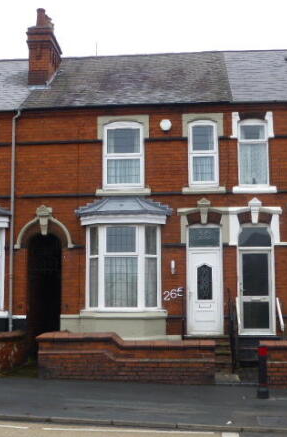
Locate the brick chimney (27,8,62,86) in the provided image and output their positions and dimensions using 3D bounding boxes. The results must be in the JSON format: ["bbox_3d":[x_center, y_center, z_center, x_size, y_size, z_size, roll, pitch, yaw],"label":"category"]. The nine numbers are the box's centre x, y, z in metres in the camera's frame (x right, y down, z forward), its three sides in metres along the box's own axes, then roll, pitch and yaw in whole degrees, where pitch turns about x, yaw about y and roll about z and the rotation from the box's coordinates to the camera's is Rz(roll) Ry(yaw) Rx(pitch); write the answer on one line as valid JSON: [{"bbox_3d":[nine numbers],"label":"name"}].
[{"bbox_3d":[-2.935,-4.882,19.778,0.740,2.430,1.800,-1,-7,5],"label":"brick chimney"}]

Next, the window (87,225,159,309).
[{"bbox_3d":[-0.471,1.144,15.695,1.772,1.993,0.470,-1,-7,6],"label":"window"}]

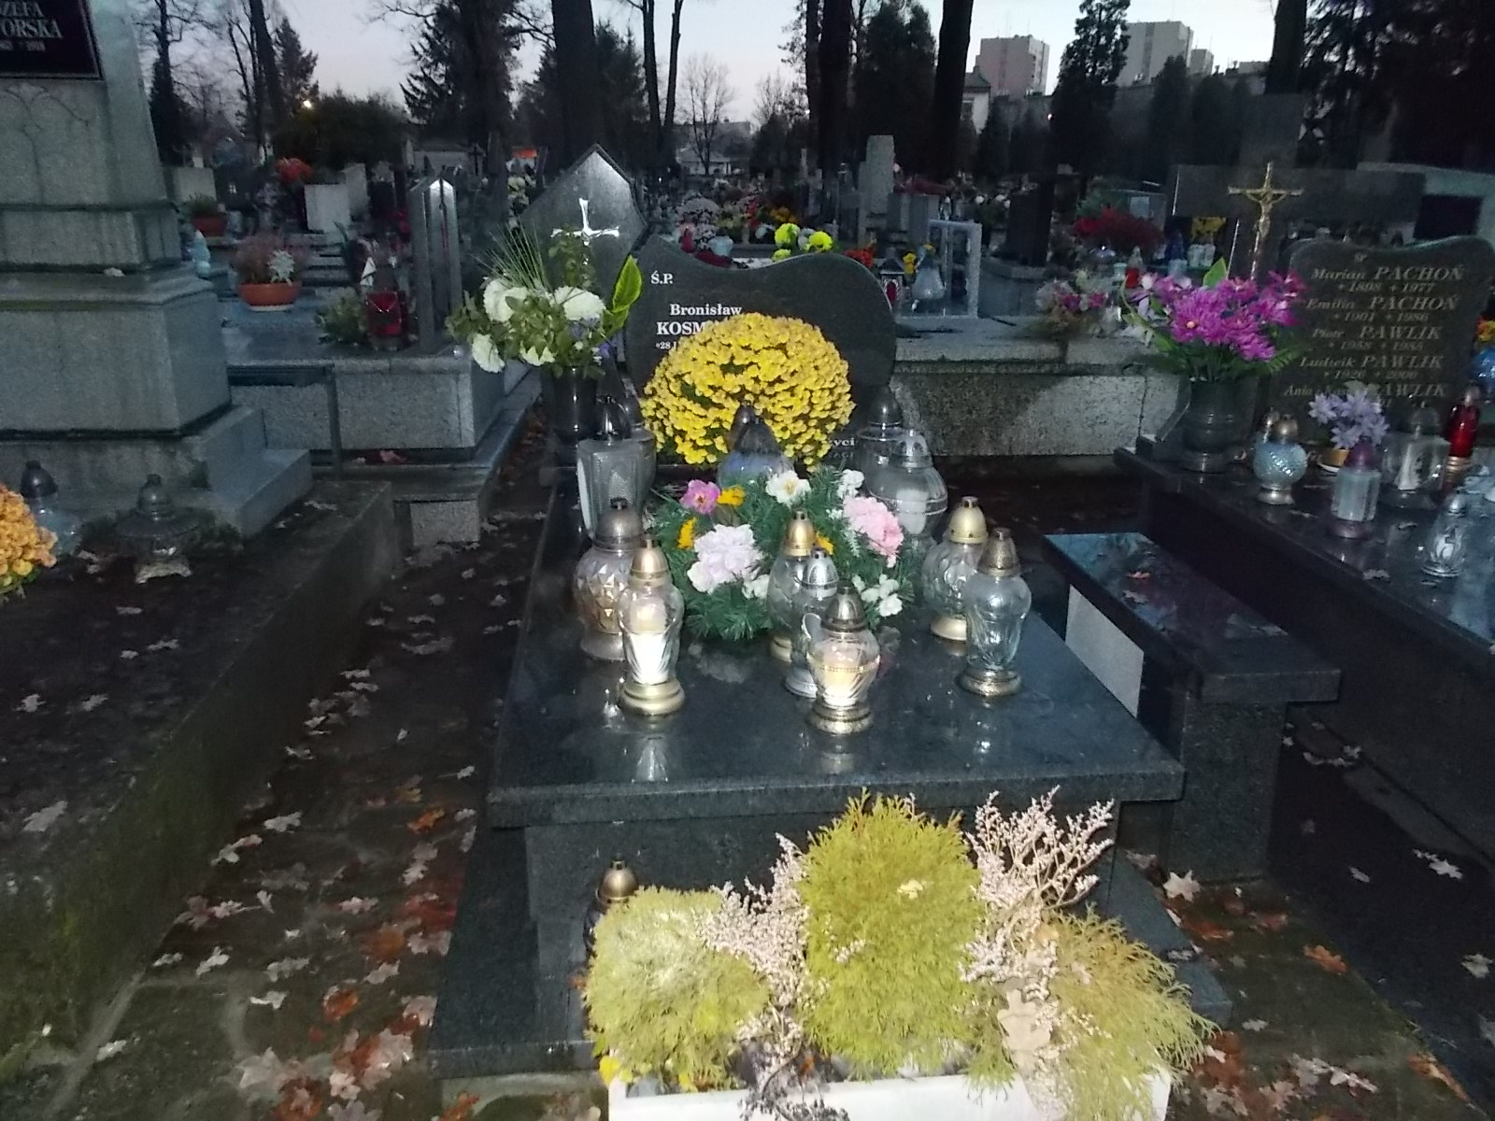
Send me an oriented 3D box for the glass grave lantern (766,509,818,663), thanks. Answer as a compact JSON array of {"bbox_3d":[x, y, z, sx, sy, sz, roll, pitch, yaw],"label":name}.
[{"bbox_3d":[0.089,0.043,2.064,0.098,0.276,0.098,0,20,0],"label":"glass grave lantern"}]

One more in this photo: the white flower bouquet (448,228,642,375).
[{"bbox_3d":[-0.572,-0.728,3.170,0.527,0.391,0.422,-1,18,-5],"label":"white flower bouquet"}]

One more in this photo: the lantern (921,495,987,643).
[{"bbox_3d":[0.400,0.011,2.087,0.148,0.255,0.148,-1,18,-5],"label":"lantern"}]

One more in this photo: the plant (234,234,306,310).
[{"bbox_3d":[-2.377,-1.421,5.548,0.329,0.337,0.312,-1,18,-5],"label":"plant"}]

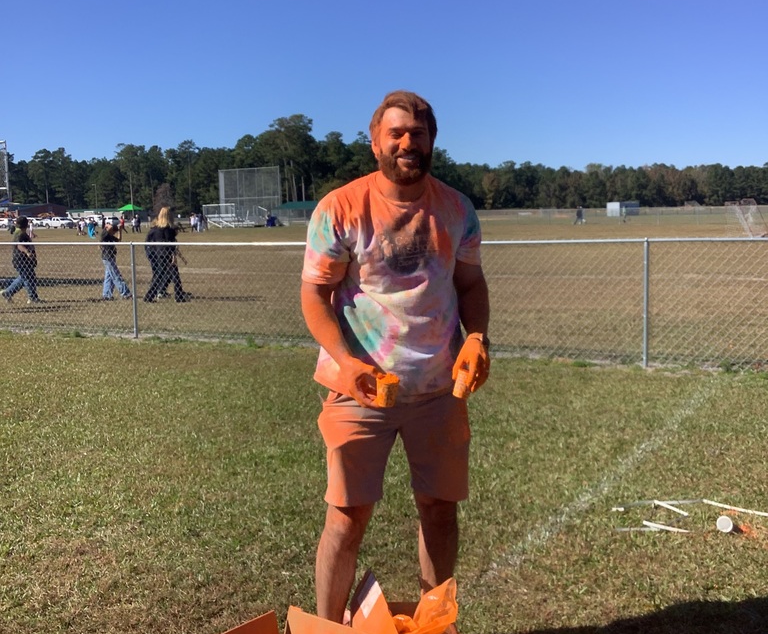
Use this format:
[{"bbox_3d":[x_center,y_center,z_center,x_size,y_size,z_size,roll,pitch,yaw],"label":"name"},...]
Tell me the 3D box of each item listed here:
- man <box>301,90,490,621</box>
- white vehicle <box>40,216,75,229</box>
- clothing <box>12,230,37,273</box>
[{"bbox_3d":[0.041,0.228,3.000,0.610,1.860,0.450,-2,6,-7],"label":"man"},{"bbox_3d":[-51.984,-14.934,146.000,5.700,1.930,2.000,2,7,28],"label":"white vehicle"},{"bbox_3d":[-6.625,-1.207,16.900,0.420,0.800,0.460,-2,6,-6],"label":"clothing"}]

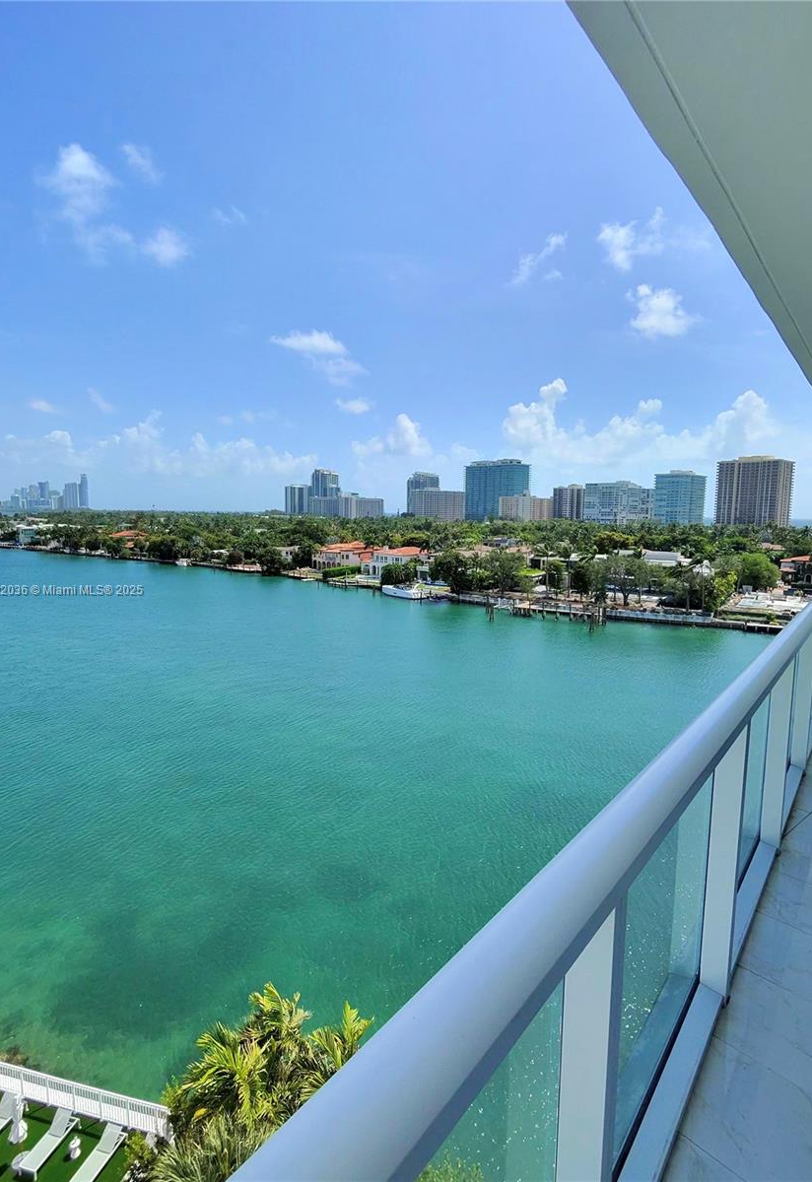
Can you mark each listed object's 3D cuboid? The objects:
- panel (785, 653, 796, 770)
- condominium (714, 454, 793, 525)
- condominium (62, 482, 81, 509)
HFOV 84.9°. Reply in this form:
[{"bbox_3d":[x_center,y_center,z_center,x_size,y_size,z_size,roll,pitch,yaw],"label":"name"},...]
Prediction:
[{"bbox_3d":[2.341,0.825,2.715,1.080,0.950,0.020,-8,13,-43],"label":"panel"},{"bbox_3d":[361.707,-93.506,456.999,44.000,84.000,52.000,-8,13,-41],"label":"condominium"},{"bbox_3d":[-1782.114,-500.021,2361.493,68.000,150.000,42.000,-8,13,-41],"label":"condominium"}]

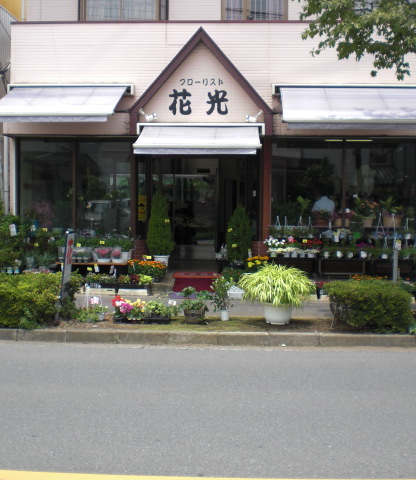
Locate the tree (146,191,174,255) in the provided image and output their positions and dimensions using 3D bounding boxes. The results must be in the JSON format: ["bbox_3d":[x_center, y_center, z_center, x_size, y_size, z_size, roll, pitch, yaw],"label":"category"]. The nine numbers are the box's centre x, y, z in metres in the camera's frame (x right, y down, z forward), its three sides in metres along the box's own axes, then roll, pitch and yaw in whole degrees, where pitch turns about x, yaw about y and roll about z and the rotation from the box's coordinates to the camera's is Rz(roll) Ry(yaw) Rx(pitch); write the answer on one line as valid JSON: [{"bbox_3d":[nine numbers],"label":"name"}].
[{"bbox_3d":[-0.833,-0.310,12.449,0.470,1.140,0.470,0,3,2],"label":"tree"}]

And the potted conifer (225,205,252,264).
[{"bbox_3d":[0.547,-0.106,12.408,0.460,1.060,0.460,0,3,2],"label":"potted conifer"}]

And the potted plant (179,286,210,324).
[{"bbox_3d":[-0.170,0.839,9.048,0.382,0.436,0.360,0,3,3],"label":"potted plant"}]

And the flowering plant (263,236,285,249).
[{"bbox_3d":[1.139,0.042,12.064,0.360,0.189,0.300,0,3,2],"label":"flowering plant"}]

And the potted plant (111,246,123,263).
[{"bbox_3d":[-1.560,0.254,12.050,0.210,0.280,0.210,0,3,3],"label":"potted plant"}]

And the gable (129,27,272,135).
[{"bbox_3d":[-0.121,-2.794,12.385,2.493,1.824,0.300,0,3,2],"label":"gable"}]

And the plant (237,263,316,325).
[{"bbox_3d":[0.885,0.680,9.050,1.000,0.760,0.970,0,3,3],"label":"plant"}]

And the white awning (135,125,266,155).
[{"bbox_3d":[-0.170,-1.780,12.300,2.270,0.600,0.600,0,3,3],"label":"white awning"}]

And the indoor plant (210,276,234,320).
[{"bbox_3d":[0.190,0.770,9.170,0.310,0.580,0.300,0,3,3],"label":"indoor plant"}]

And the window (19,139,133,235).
[{"bbox_3d":[-2.420,-0.930,12.900,2.100,1.840,0.100,0,3,3],"label":"window"}]

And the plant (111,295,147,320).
[{"bbox_3d":[-1.020,0.885,9.050,0.460,0.360,0.300,0,3,3],"label":"plant"}]

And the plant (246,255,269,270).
[{"bbox_3d":[0.830,0.400,11.700,0.380,0.300,0.340,0,3,3],"label":"plant"}]

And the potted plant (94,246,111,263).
[{"bbox_3d":[-1.810,0.254,12.050,0.270,0.280,0.260,0,3,3],"label":"potted plant"}]

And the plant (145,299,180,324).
[{"bbox_3d":[-0.589,0.918,9.052,0.412,0.283,0.320,0,3,3],"label":"plant"}]

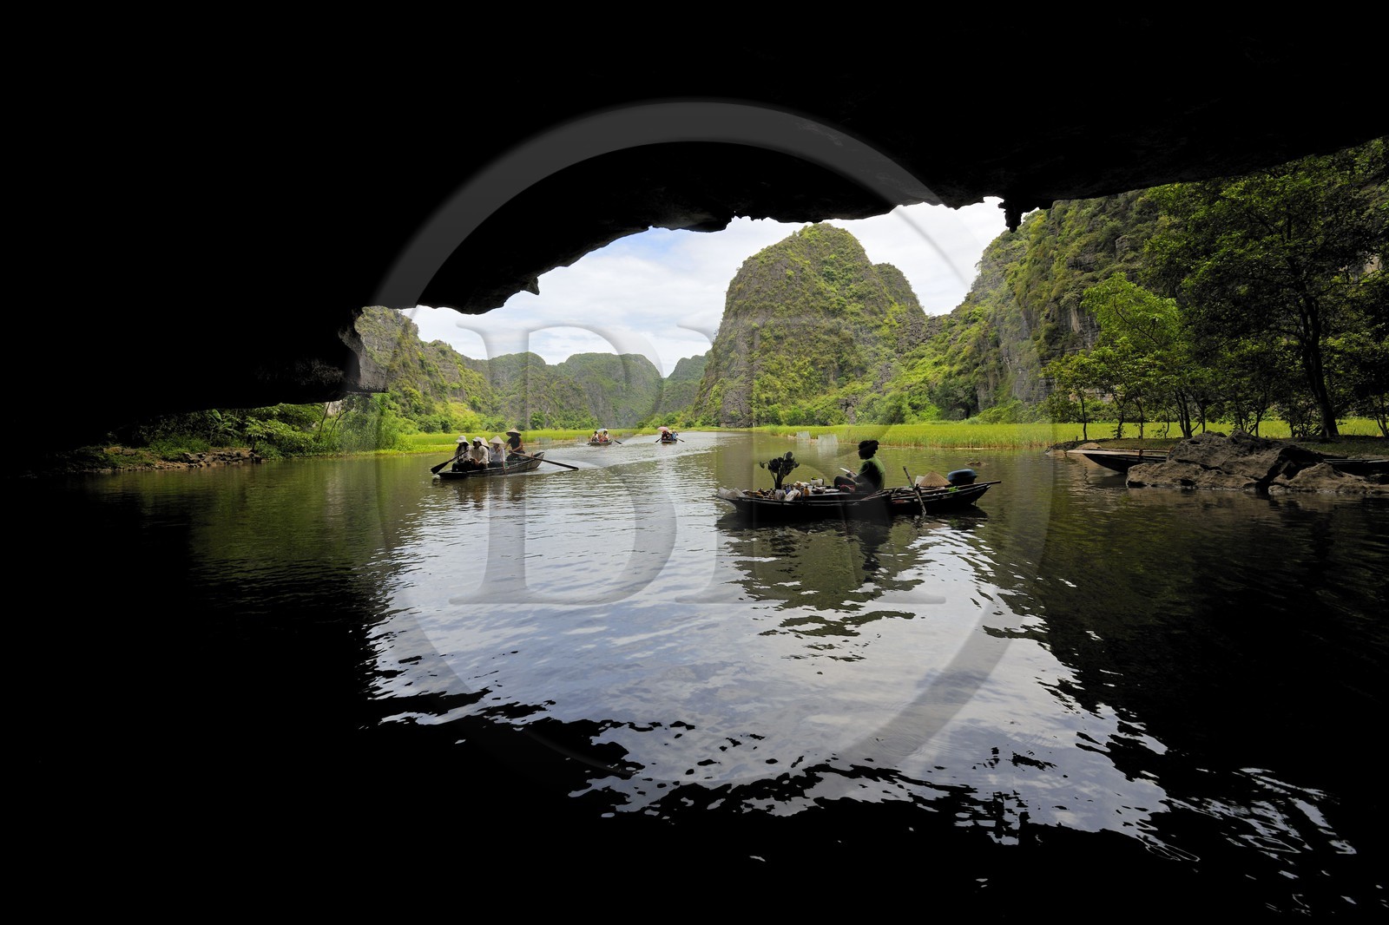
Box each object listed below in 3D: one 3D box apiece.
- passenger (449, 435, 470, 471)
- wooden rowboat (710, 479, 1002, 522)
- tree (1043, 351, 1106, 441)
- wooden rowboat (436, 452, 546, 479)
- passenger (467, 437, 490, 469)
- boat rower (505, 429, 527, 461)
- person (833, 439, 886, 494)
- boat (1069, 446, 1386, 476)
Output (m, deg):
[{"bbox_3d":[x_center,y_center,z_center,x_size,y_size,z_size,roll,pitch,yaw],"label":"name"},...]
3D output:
[{"bbox_3d":[-5.695,-0.210,13.100,0.480,0.860,0.620,1,4,18],"label":"passenger"},{"bbox_3d":[2.520,0.534,8.100,4.600,0.480,1.050,-1,4,-12],"label":"wooden rowboat"},{"bbox_3d":[18.299,-3.211,26.000,2.800,4.200,2.800,0,4,0],"label":"tree"},{"bbox_3d":[-5.000,0.144,14.200,1.050,0.550,4.200,1,4,15],"label":"wooden rowboat"},{"bbox_3d":[-5.255,-0.211,13.150,0.500,0.840,0.620,1,4,18],"label":"passenger"},{"bbox_3d":[-4.856,-0.458,14.700,0.550,0.880,0.680,1,4,18],"label":"boat rower"},{"bbox_3d":[2.496,0.061,8.150,0.740,0.810,0.520,-1,4,-13],"label":"person"},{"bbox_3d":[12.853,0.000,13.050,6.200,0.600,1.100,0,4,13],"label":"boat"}]

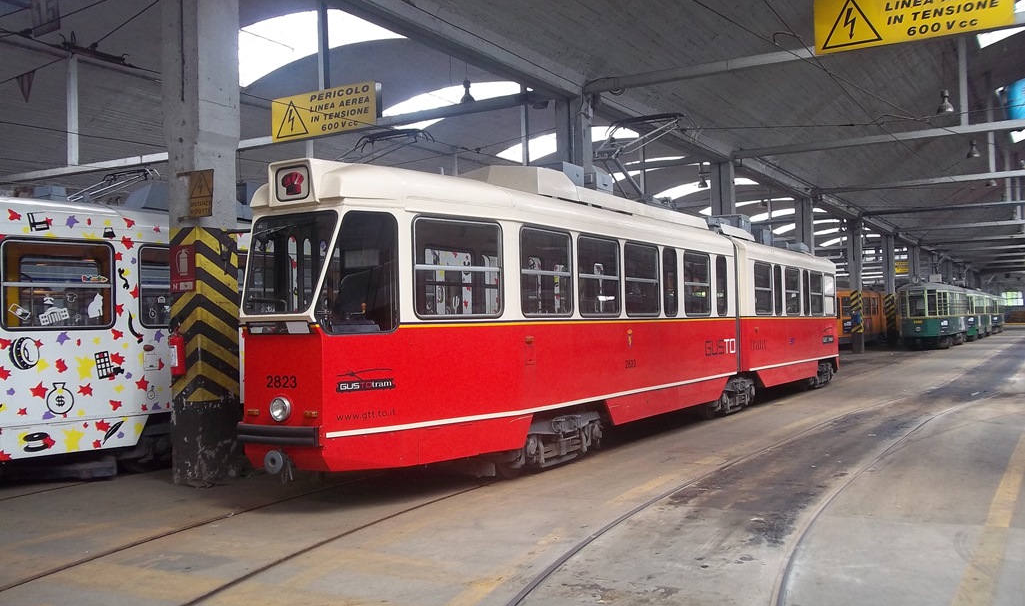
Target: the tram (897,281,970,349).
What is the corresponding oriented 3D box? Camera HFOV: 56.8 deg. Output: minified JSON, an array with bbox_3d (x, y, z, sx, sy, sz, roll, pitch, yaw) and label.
[{"bbox_3d":[21.368,0.605,47.654,2.300,3.150,13.000,-2,-1,31],"label":"tram"}]

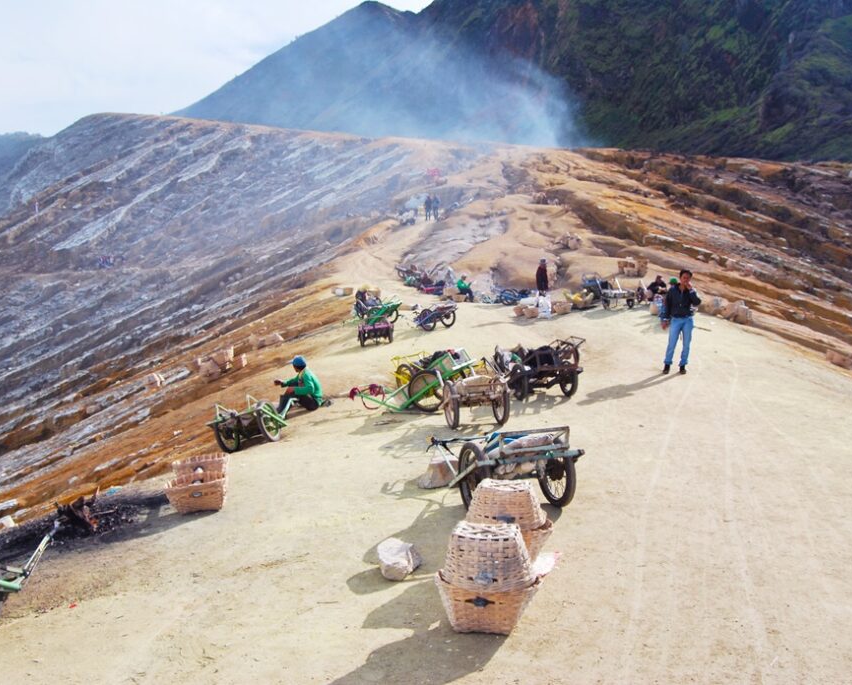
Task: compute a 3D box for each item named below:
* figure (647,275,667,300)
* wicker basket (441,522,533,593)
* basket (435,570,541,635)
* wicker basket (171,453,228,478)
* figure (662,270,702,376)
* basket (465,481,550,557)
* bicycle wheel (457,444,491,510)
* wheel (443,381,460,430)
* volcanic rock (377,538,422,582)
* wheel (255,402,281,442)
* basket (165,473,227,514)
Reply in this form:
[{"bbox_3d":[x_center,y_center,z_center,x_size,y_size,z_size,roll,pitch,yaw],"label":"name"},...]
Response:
[{"bbox_3d":[6.597,-1.546,22.000,0.600,0.850,0.500,5,10,30],"label":"figure"},{"bbox_3d":[0.345,1.232,4.481,0.530,0.290,0.400,1,9,6],"label":"wicker basket"},{"bbox_3d":[0.350,1.503,4.523,0.600,0.300,0.430,1,9,6],"label":"basket"},{"bbox_3d":[-2.210,1.340,7.600,0.560,0.290,0.420,-5,10,-13],"label":"wicker basket"},{"bbox_3d":[4.006,-0.323,12.100,0.600,1.660,0.400,2,9,11],"label":"figure"},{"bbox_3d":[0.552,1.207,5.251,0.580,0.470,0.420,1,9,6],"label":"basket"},{"bbox_3d":[0.385,1.085,6.060,0.085,0.570,0.570,-4,10,-18],"label":"bicycle wheel"},{"bbox_3d":[0.300,0.735,8.950,0.085,0.570,0.570,-5,10,-10],"label":"wheel"},{"bbox_3d":[-0.175,1.449,5.130,0.300,0.220,0.260,1,9,6],"label":"volcanic rock"},{"bbox_3d":[-2.070,1.050,10.200,0.085,0.570,0.570,-15,16,-36],"label":"wheel"},{"bbox_3d":[-2.120,1.413,7.200,0.570,0.290,0.420,-5,10,-13],"label":"basket"}]

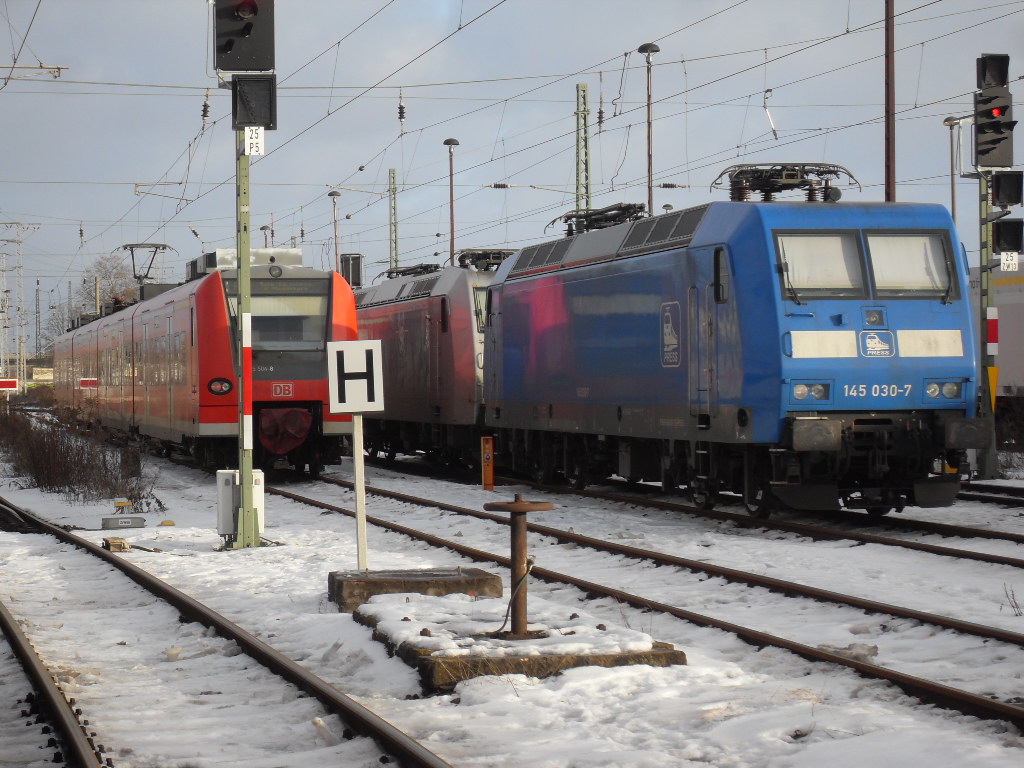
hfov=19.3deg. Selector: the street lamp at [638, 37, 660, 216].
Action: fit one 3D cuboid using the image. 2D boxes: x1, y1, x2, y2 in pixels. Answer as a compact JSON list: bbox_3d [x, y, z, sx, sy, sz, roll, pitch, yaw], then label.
[{"bbox_3d":[3.674,-3.612,79.501,0.580,10.720,0.580,-1,0,-11],"label":"street lamp"}]

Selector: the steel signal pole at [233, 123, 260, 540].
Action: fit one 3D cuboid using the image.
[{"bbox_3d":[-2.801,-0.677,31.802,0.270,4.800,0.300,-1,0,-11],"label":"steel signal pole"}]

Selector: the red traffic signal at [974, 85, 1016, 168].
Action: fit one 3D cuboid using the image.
[{"bbox_3d":[8.454,-4.463,52.700,0.640,1.360,0.480,-1,0,-11],"label":"red traffic signal"}]

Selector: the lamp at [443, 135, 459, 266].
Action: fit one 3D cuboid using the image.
[{"bbox_3d":[-2.118,-3.530,109.393,0.580,10.720,0.580,-1,0,-11],"label":"lamp"}]

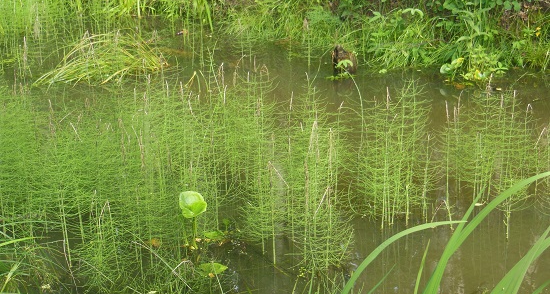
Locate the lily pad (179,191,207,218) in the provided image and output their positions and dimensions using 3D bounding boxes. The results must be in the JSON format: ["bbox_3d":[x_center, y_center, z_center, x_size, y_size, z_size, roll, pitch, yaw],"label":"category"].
[{"bbox_3d":[-0.338,0.235,5.200,0.115,0.090,0.090,0,17,0],"label":"lily pad"}]

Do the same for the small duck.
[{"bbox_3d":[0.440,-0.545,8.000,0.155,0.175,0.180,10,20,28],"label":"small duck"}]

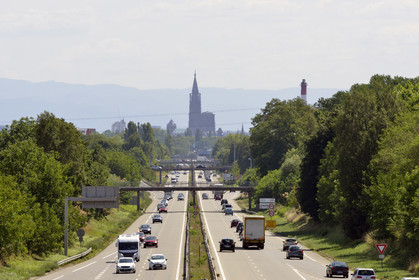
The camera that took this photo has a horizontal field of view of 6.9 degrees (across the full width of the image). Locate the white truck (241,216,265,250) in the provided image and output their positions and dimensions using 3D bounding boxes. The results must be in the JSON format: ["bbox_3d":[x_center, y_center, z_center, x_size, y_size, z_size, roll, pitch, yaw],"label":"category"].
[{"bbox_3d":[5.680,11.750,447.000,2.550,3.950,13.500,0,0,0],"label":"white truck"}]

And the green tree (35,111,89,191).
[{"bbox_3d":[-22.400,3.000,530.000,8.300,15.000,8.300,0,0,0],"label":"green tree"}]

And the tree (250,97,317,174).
[{"bbox_3d":[18.000,0.900,850.000,16.000,22.000,15.000,0,0,0],"label":"tree"}]

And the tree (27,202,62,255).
[{"bbox_3d":[-18.400,9.880,391.000,4.100,5.900,4.100,0,0,0],"label":"tree"}]

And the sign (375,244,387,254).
[{"bbox_3d":[17.450,11.150,355.000,1.180,1.040,0.050,0,0,0],"label":"sign"}]

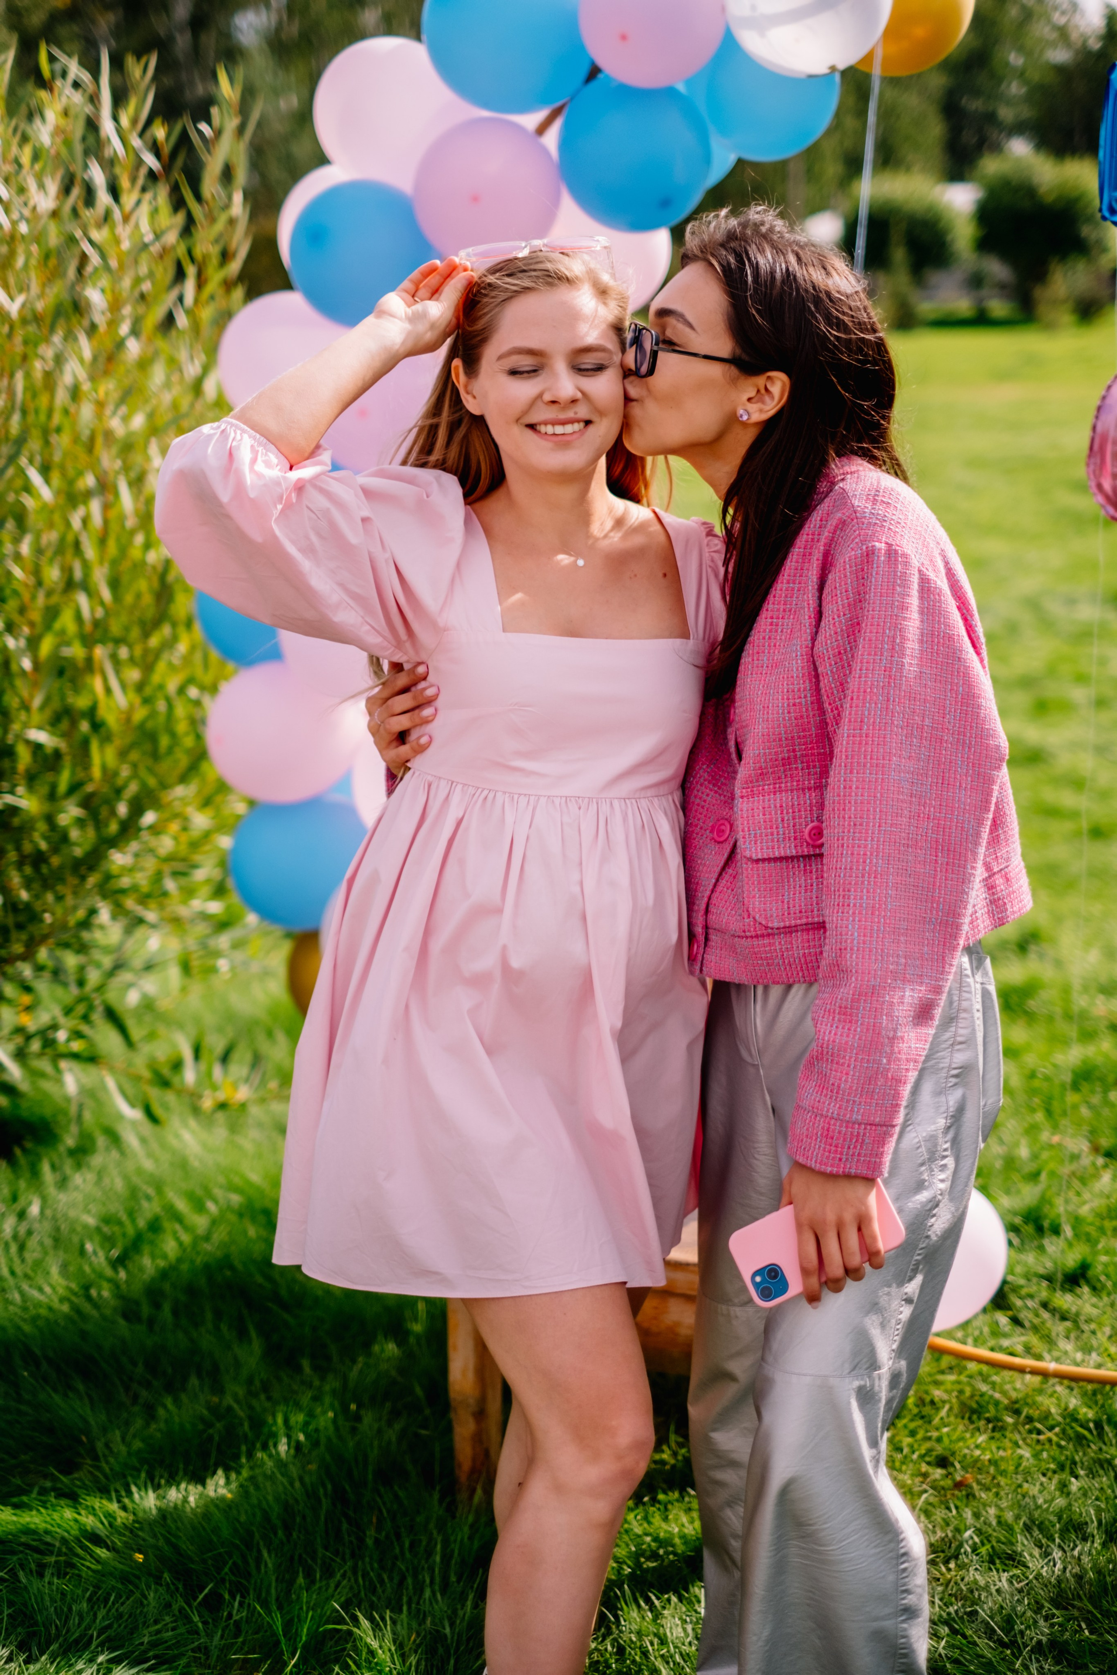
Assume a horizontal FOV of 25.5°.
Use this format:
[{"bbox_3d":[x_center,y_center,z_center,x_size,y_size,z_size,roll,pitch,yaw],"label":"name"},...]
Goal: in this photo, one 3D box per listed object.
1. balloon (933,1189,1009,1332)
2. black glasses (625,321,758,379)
[{"bbox_3d":[0.544,0.615,3.650,0.240,0.240,0.240,0,13,0],"label":"balloon"},{"bbox_3d":[0.144,-0.443,2.292,0.143,0.050,0.140,7,12,-12],"label":"black glasses"}]

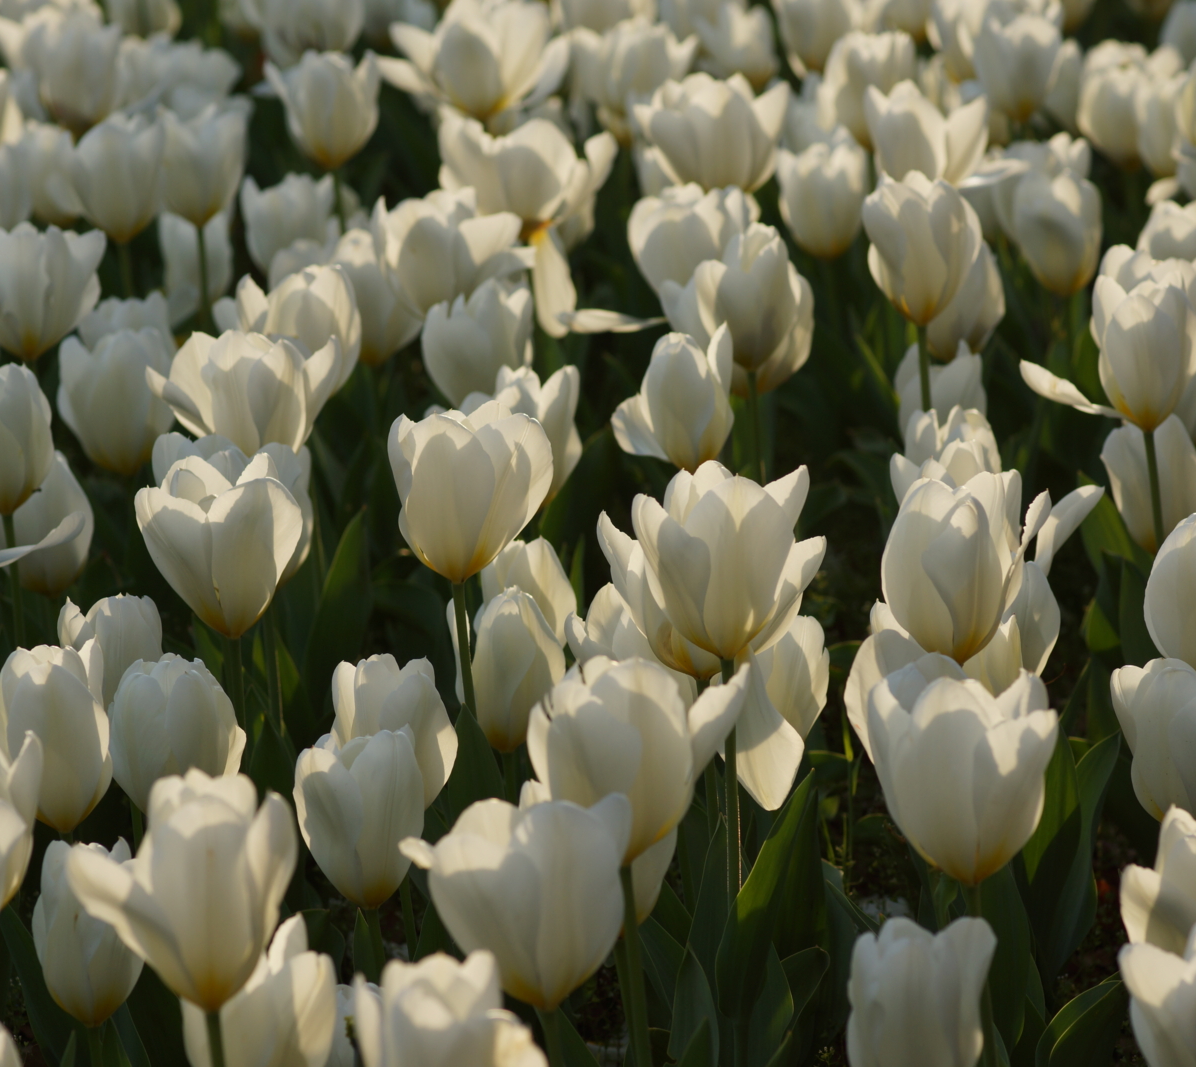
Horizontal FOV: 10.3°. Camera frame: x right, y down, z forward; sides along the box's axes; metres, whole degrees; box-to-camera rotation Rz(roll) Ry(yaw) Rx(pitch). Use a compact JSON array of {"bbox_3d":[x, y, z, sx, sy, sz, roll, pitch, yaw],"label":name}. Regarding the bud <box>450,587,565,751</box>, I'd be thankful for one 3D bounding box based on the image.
[{"bbox_3d":[-0.036,0.054,2.680,0.045,0.064,0.045,0,14,0],"label":"bud"}]

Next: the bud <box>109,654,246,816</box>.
[{"bbox_3d":[-0.160,0.080,2.530,0.052,0.058,0.052,-1,16,-4],"label":"bud"}]

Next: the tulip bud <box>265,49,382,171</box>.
[{"bbox_3d":[-0.169,-0.261,4.120,0.070,0.069,0.063,-1,13,0],"label":"tulip bud"}]

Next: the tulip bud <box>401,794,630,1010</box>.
[{"bbox_3d":[-0.029,0.131,2.370,0.082,0.069,0.071,-1,13,0],"label":"tulip bud"}]

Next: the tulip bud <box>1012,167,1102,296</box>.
[{"bbox_3d":[0.245,-0.159,3.550,0.048,0.066,0.048,0,14,0],"label":"tulip bud"}]

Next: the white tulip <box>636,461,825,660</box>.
[{"bbox_3d":[0.054,0.012,2.740,0.080,0.074,0.073,-1,13,0],"label":"white tulip"}]

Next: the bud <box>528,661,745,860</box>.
[{"bbox_3d":[0.014,0.085,2.420,0.078,0.071,0.069,-3,16,0],"label":"bud"}]

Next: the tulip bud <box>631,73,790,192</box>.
[{"bbox_3d":[0.062,-0.215,3.650,0.088,0.066,0.081,0,14,0],"label":"tulip bud"}]

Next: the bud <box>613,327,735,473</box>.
[{"bbox_3d":[0.034,-0.057,2.940,0.053,0.062,0.048,0,16,1],"label":"bud"}]

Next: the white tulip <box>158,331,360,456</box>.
[{"bbox_3d":[-0.153,-0.057,2.920,0.087,0.055,0.074,-1,16,-3],"label":"white tulip"}]

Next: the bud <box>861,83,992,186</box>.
[{"bbox_3d":[0.196,-0.231,3.970,0.075,0.068,0.066,-1,13,0],"label":"bud"}]

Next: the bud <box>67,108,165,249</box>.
[{"bbox_3d":[-0.253,-0.185,3.500,0.050,0.069,0.050,0,14,0],"label":"bud"}]

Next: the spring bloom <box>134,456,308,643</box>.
[{"bbox_3d":[-0.148,0.007,2.610,0.066,0.070,0.063,0,14,0],"label":"spring bloom"}]

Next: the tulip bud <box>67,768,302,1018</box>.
[{"bbox_3d":[-0.133,0.118,2.130,0.073,0.074,0.062,0,14,0],"label":"tulip bud"}]

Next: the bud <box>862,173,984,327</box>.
[{"bbox_3d":[0.156,-0.136,3.200,0.058,0.071,0.055,0,14,0],"label":"bud"}]

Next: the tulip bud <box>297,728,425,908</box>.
[{"bbox_3d":[-0.089,0.107,2.500,0.048,0.066,0.046,0,14,0],"label":"tulip bud"}]

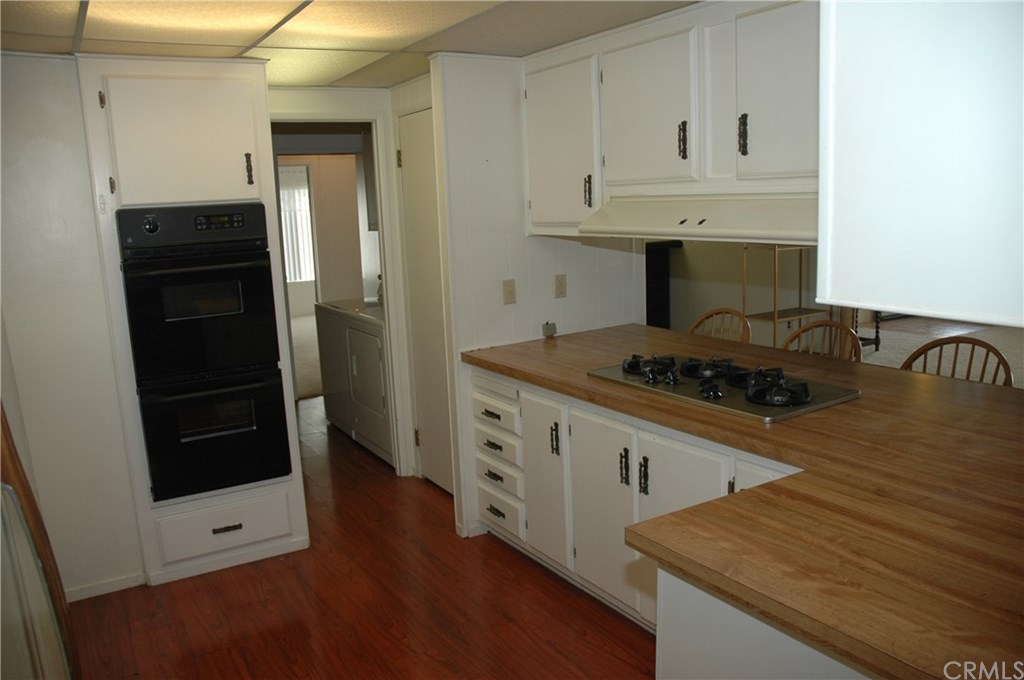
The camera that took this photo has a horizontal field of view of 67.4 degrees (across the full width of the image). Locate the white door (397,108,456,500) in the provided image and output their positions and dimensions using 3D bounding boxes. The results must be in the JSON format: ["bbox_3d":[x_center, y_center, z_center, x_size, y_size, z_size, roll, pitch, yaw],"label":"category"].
[{"bbox_3d":[-0.381,-0.175,4.161,0.040,2.085,0.690,-8,11,-31],"label":"white door"}]

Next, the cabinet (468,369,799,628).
[{"bbox_3d":[0.626,0.616,3.119,0.620,0.820,1.960,-8,11,-31],"label":"cabinet"}]

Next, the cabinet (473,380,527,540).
[{"bbox_3d":[0.196,0.529,3.759,0.595,0.745,0.420,-8,11,-31],"label":"cabinet"}]

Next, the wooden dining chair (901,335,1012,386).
[{"bbox_3d":[1.515,0.517,2.885,0.480,1.030,0.450,-8,11,-31],"label":"wooden dining chair"}]

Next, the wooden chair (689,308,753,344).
[{"bbox_3d":[0.889,0.377,3.863,0.480,1.030,0.440,-8,11,-31],"label":"wooden chair"}]

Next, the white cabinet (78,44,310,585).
[{"bbox_3d":[-1.493,-0.094,3.599,0.720,2.245,0.600,-8,11,-31],"label":"white cabinet"}]

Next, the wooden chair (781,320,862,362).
[{"bbox_3d":[1.202,0.447,3.374,0.480,1.030,0.440,-8,11,-31],"label":"wooden chair"}]

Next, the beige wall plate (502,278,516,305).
[{"bbox_3d":[-0.008,-0.228,3.668,0.072,0.116,0.008,-9,12,-32],"label":"beige wall plate"}]

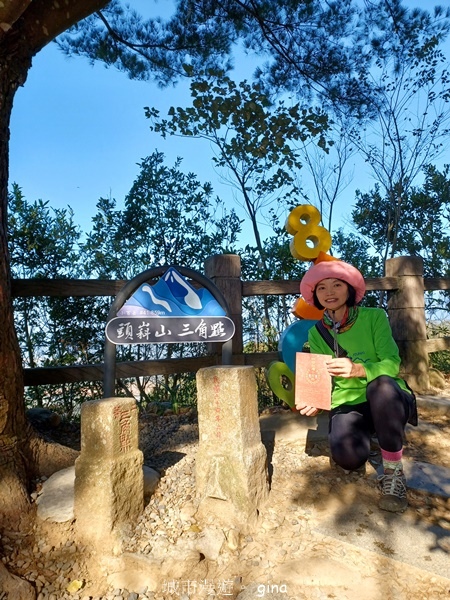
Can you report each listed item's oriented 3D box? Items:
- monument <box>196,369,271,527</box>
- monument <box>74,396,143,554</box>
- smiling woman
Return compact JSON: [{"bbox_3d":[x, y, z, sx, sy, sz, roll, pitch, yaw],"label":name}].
[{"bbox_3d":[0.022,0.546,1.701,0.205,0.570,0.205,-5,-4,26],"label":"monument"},{"bbox_3d":[-0.432,0.630,1.615,0.180,0.510,0.180,-2,-4,26],"label":"monument"},{"bbox_3d":[0.645,0.333,2.092,0.530,1.070,0.710,-2,-4,25],"label":"smiling woman"}]

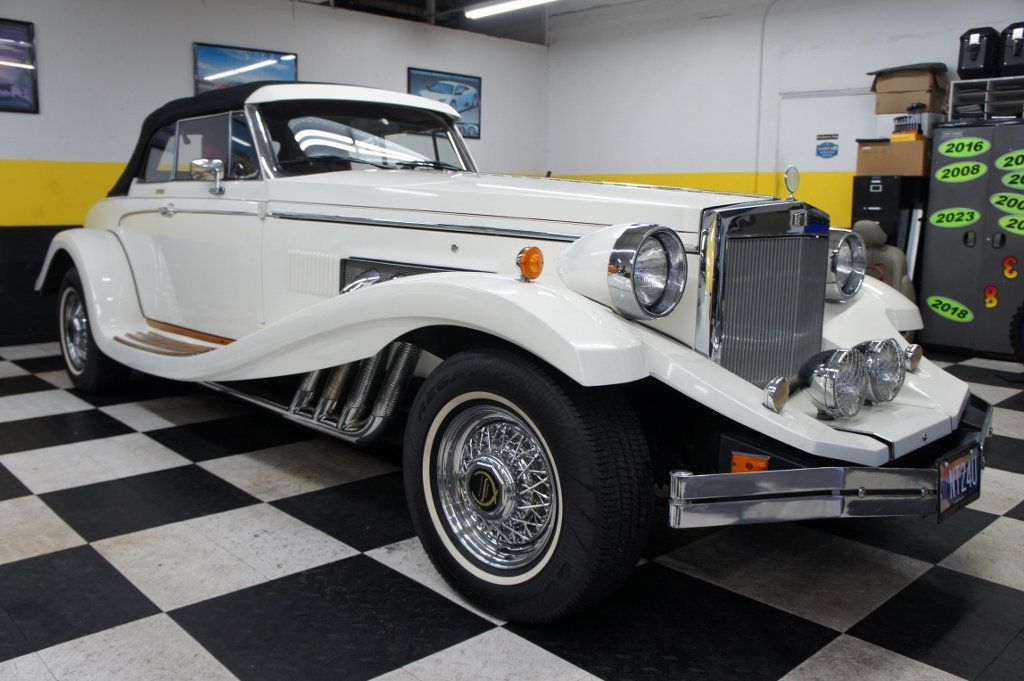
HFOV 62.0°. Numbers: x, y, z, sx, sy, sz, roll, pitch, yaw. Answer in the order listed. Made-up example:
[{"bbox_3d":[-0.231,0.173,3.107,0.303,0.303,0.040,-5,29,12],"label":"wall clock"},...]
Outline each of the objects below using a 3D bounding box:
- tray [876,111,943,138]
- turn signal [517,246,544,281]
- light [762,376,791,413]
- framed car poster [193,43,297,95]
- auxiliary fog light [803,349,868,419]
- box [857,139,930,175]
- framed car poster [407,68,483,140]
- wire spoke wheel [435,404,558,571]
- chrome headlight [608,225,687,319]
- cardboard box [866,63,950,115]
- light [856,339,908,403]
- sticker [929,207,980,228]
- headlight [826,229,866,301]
[{"bbox_3d":[3.145,-1.668,6.742,0.360,0.220,0.420,-8,12,-43],"label":"tray"},{"bbox_3d":[0.037,-0.192,2.120,0.082,0.086,0.055,-7,12,-41],"label":"turn signal"},{"bbox_3d":[0.647,0.130,2.101,0.085,0.092,0.055,-8,12,-43],"label":"light"},{"bbox_3d":[-2.220,-2.143,7.207,0.955,0.640,0.025,-8,12,-43],"label":"framed car poster"},{"bbox_3d":[0.810,0.099,2.163,0.170,0.176,0.120,-7,11,-39],"label":"auxiliary fog light"},{"bbox_3d":[3.062,-1.419,6.727,0.420,0.275,0.540,-8,12,-43],"label":"box"},{"bbox_3d":[-0.659,-2.377,8.591,0.955,0.640,0.025,-8,12,-43],"label":"framed car poster"},{"bbox_3d":[-0.023,0.370,2.180,0.425,0.425,0.180,9,12,44],"label":"wire spoke wheel"},{"bbox_3d":[0.343,-0.181,2.201,0.235,0.238,0.120,-8,12,-43],"label":"chrome headlight"},{"bbox_3d":[3.021,-1.875,6.463,0.340,0.340,0.440,-8,12,-43],"label":"cardboard box"},{"bbox_3d":[0.965,0.080,2.301,0.170,0.174,0.120,-6,11,-38],"label":"light"},{"bbox_3d":[3.221,-0.894,6.207,0.006,0.145,0.378,-8,12,-43],"label":"sticker"},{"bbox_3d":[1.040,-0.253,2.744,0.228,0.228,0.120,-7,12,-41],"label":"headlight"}]

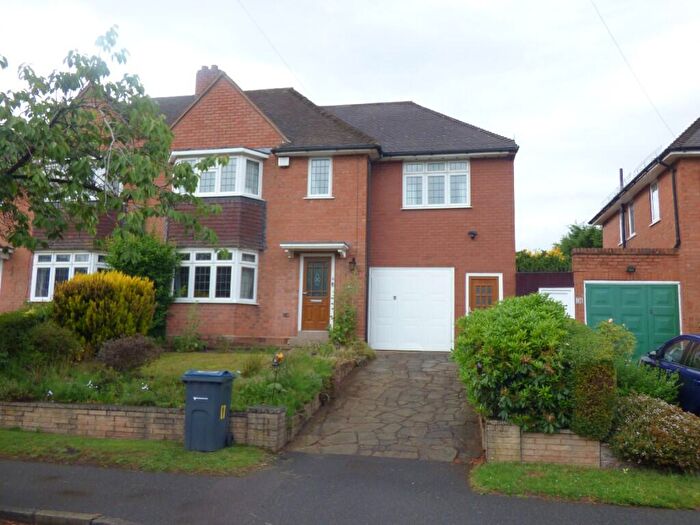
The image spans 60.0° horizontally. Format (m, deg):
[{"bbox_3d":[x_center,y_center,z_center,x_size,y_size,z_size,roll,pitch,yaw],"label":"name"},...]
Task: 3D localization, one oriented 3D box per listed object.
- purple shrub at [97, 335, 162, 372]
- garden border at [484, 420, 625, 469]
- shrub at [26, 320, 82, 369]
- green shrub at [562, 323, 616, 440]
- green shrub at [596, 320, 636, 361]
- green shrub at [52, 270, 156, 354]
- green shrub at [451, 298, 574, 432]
[{"bbox_3d":[-4.562,1.841,12.552,1.300,0.698,1.100,0,-8,11],"label":"purple shrub"},{"bbox_3d":[2.668,2.407,8.137,1.730,0.562,0.400,0,-8,11],"label":"garden border"},{"bbox_3d":[-6.073,1.677,12.469,1.100,0.963,1.050,0,-8,11],"label":"shrub"},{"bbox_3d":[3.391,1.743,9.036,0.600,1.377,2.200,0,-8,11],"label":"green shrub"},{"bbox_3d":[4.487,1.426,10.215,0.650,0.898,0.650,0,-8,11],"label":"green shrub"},{"bbox_3d":[-5.483,1.179,13.551,2.200,2.012,2.000,0,-8,11],"label":"green shrub"},{"bbox_3d":[2.369,1.386,8.901,1.650,1.781,1.600,0,-8,11],"label":"green shrub"}]

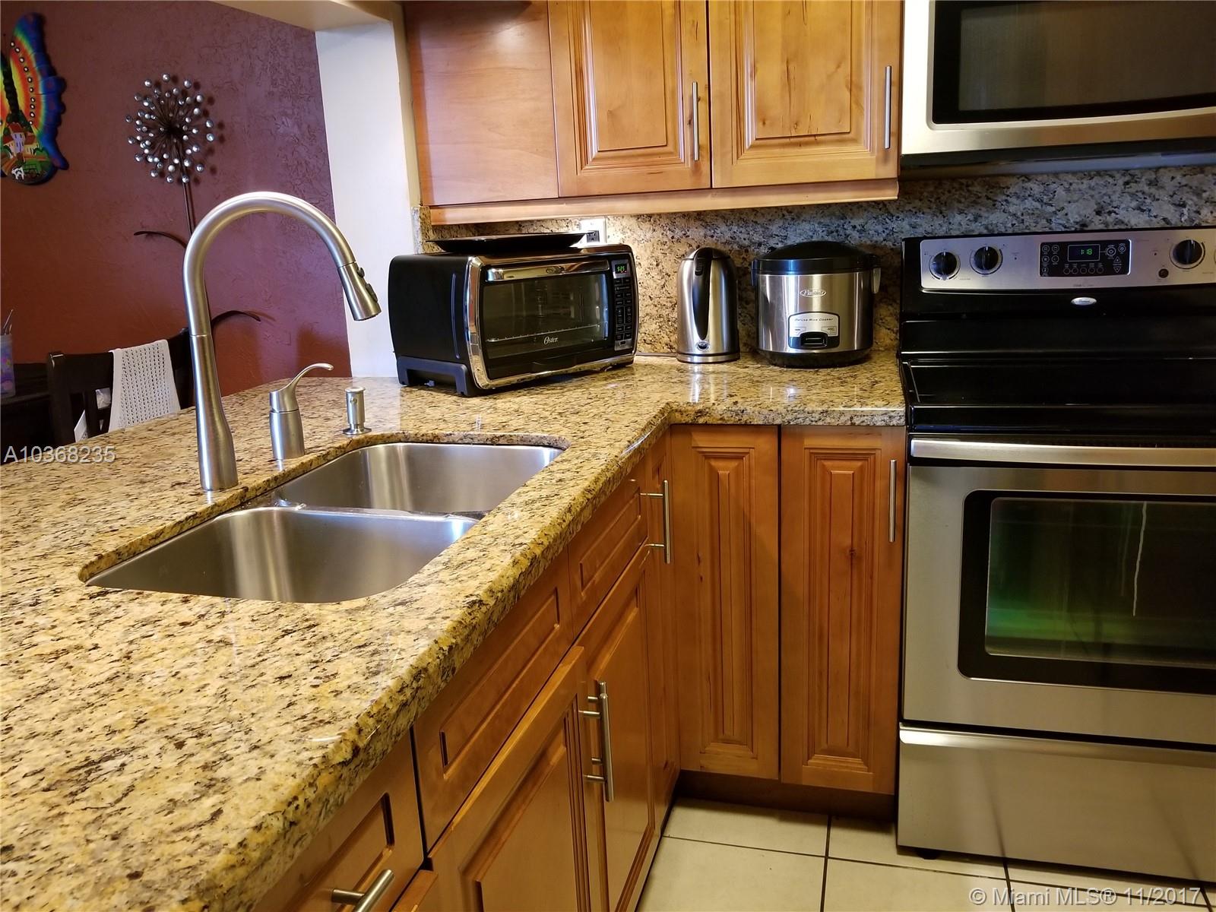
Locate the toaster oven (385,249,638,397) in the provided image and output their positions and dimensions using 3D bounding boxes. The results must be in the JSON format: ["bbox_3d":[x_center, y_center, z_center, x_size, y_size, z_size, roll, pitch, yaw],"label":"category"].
[{"bbox_3d":[-0.195,-0.331,2.118,0.327,0.287,0.510,10,19,42],"label":"toaster oven"}]

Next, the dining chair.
[{"bbox_3d":[-1.281,0.245,2.228,0.530,1.040,0.460,0,14,11],"label":"dining chair"}]

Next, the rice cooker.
[{"bbox_3d":[0.476,-0.351,2.093,0.285,0.272,0.268,1,14,14],"label":"rice cooker"}]

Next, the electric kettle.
[{"bbox_3d":[0.239,-0.365,2.214,0.155,0.264,0.190,1,14,15],"label":"electric kettle"}]

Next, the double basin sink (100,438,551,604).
[{"bbox_3d":[-0.300,0.164,1.236,0.420,0.210,0.740,1,14,15],"label":"double basin sink"}]

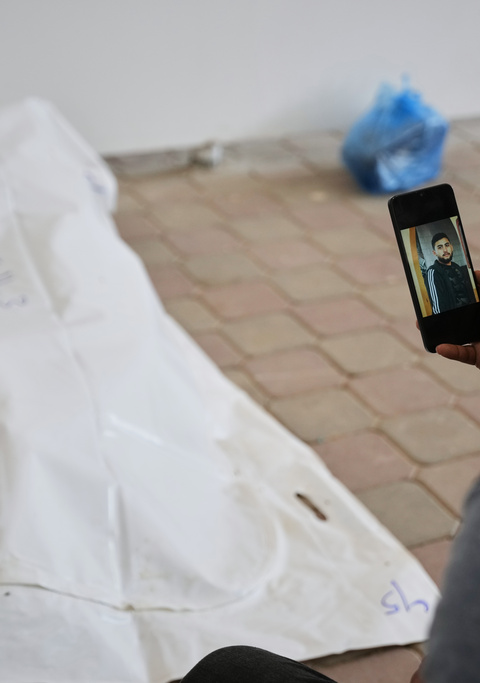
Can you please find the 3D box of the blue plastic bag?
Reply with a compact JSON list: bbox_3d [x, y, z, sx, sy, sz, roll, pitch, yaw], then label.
[{"bbox_3d":[0.406,-0.543,3.710,0.270,0.270,0.245,-8,26,-14],"label":"blue plastic bag"}]

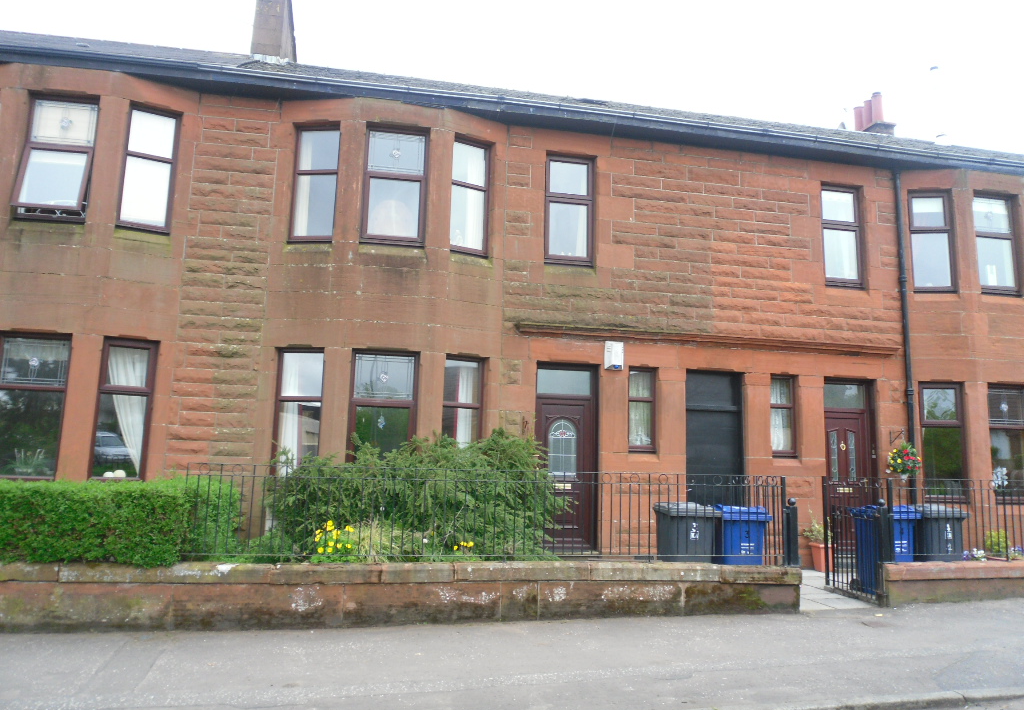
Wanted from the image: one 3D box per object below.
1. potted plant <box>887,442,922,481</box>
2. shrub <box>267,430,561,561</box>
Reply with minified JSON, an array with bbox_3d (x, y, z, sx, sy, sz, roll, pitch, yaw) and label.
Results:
[{"bbox_3d":[5.795,1.559,12.241,0.460,0.490,0.450,3,-10,-10],"label":"potted plant"},{"bbox_3d":[-1.125,1.626,9.568,3.200,1.600,1.500,3,-10,-10],"label":"shrub"}]

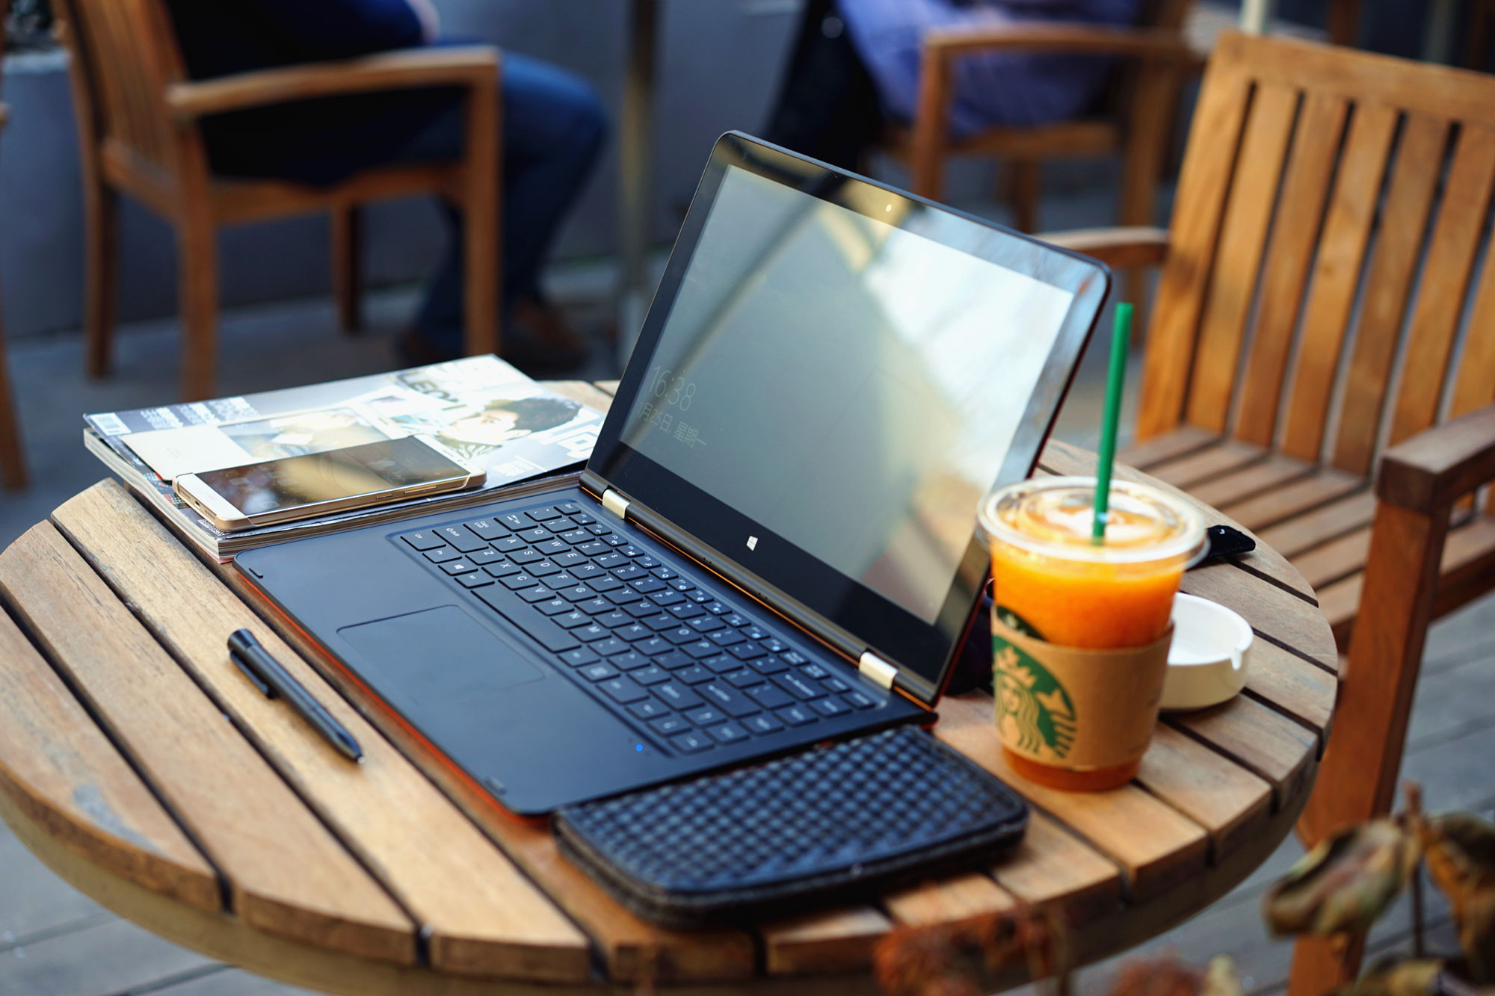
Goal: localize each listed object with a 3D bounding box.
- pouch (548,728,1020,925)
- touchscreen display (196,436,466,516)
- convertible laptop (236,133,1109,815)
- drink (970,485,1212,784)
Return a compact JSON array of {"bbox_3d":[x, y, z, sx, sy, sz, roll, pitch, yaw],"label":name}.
[{"bbox_3d":[0.021,0.138,0.946,0.186,0.019,0.088,-9,23,-28],"label":"pouch"},{"bbox_3d":[-0.231,-0.009,1.278,0.134,0.008,0.074,-12,25,-33],"label":"touchscreen display"},{"bbox_3d":[-0.052,-0.033,1.115,0.307,0.214,0.332,-11,24,-31],"label":"convertible laptop"},{"bbox_3d":[0.149,0.064,1.017,0.102,0.117,0.102,2,20,-1],"label":"drink"}]

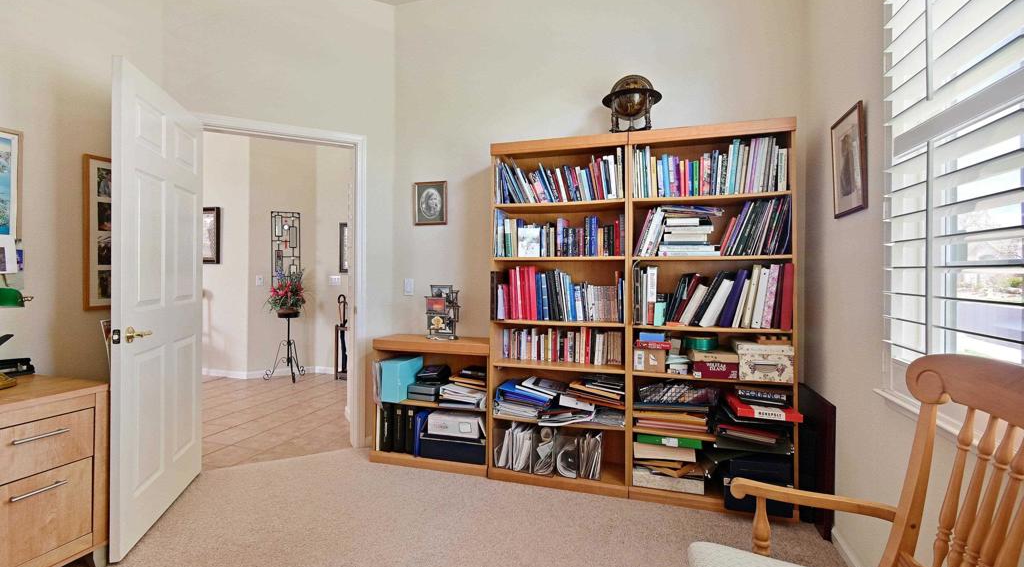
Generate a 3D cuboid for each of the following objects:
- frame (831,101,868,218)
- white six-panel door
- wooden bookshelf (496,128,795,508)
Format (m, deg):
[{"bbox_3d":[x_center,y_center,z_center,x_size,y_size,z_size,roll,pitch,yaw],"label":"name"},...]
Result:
[{"bbox_3d":[1.349,-0.476,1.703,0.022,0.407,0.288,0,1,19],"label":"frame"},{"bbox_3d":[-1.693,0.089,2.082,0.038,2.020,0.786,0,1,-17],"label":"white six-panel door"},{"bbox_3d":[0.649,0.159,2.356,1.530,1.897,0.290,0,1,16],"label":"wooden bookshelf"}]

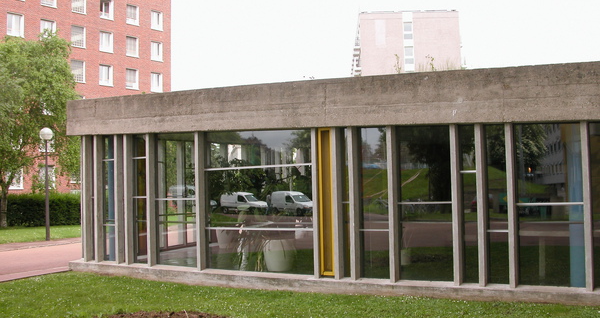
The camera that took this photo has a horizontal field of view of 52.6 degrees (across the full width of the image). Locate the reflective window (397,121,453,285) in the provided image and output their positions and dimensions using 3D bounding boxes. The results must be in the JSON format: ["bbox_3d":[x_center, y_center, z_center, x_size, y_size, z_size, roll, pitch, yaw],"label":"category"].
[{"bbox_3d":[1.843,0.640,8.791,0.887,2.285,0.100,-3,-3,29],"label":"reflective window"}]

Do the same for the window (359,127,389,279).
[{"bbox_3d":[1.171,0.664,9.206,0.568,2.317,0.100,-3,-3,29],"label":"window"}]

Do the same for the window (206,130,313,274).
[{"bbox_3d":[-0.714,0.712,10.209,2.200,2.395,0.120,-3,-3,29],"label":"window"}]

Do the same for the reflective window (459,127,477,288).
[{"bbox_3d":[2.391,0.629,8.451,0.279,2.235,0.100,-3,-3,29],"label":"reflective window"}]

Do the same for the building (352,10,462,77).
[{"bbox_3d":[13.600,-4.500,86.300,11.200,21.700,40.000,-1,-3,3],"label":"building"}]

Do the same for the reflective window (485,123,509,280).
[{"bbox_3d":[2.673,0.619,8.214,0.335,2.205,0.120,-3,-3,29],"label":"reflective window"}]

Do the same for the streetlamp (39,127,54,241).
[{"bbox_3d":[-8.716,0.860,20.948,0.470,3.987,0.470,-3,-3,29],"label":"streetlamp"}]

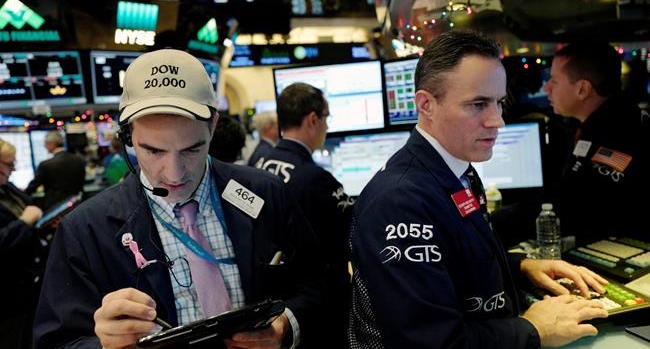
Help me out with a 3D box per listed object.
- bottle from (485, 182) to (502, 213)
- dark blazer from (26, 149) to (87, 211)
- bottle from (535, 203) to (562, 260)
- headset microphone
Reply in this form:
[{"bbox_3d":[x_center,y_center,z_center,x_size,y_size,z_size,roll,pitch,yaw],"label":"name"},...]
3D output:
[{"bbox_3d":[0.588,0.135,1.758,0.066,0.205,0.066,-4,4,0],"label":"bottle"},{"bbox_3d":[-2.763,0.134,5.200,0.420,0.760,0.560,-1,5,28],"label":"dark blazer"},{"bbox_3d":[0.597,0.176,1.347,0.065,0.200,0.065,-4,4,0],"label":"bottle"},{"bbox_3d":[-0.338,-0.026,0.940,0.100,0.130,0.135,-6,25,-25],"label":"headset microphone"}]

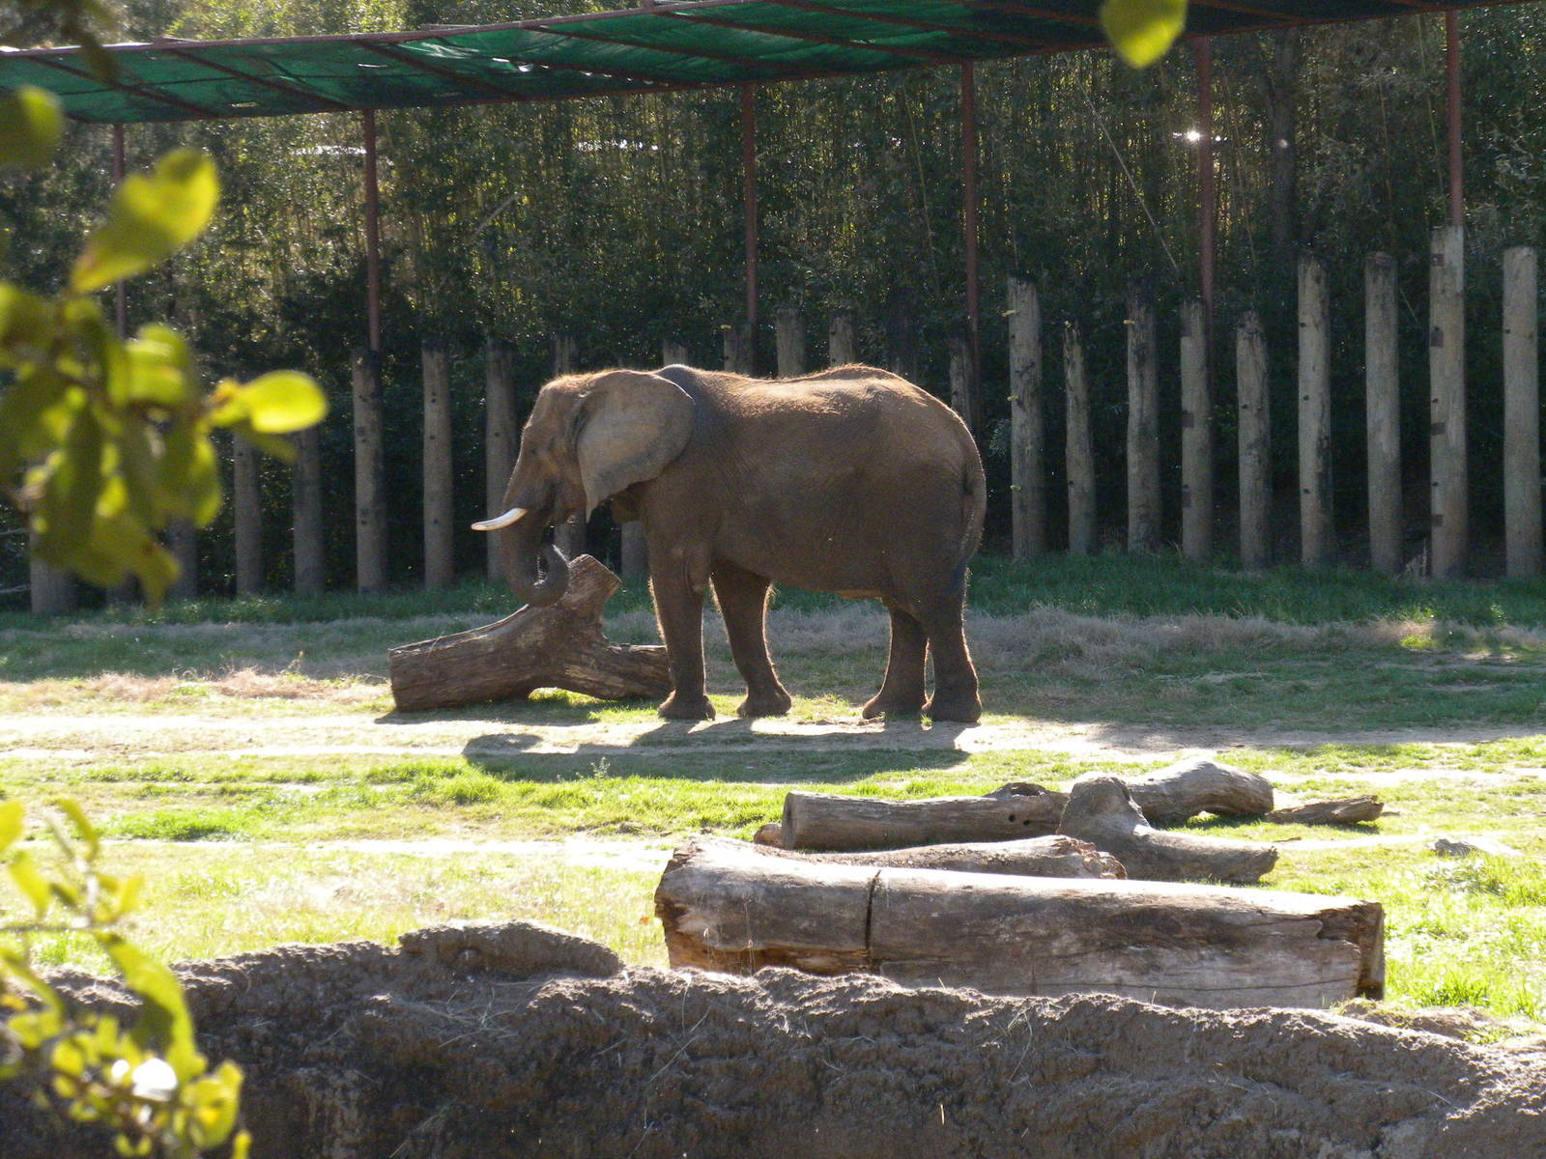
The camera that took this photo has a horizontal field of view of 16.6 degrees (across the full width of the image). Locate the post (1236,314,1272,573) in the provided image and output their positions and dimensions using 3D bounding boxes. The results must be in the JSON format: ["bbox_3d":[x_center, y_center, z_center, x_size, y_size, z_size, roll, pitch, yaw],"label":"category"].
[{"bbox_3d":[4.633,-1.347,51.204,0.320,2.500,0.320,-1,4,0],"label":"post"}]

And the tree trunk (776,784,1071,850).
[{"bbox_3d":[0.840,1.326,29.700,1.650,0.360,0.340,-1,3,0],"label":"tree trunk"}]

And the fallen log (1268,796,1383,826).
[{"bbox_3d":[3.273,1.372,31.494,0.700,0.160,0.190,-1,4,-3],"label":"fallen log"}]

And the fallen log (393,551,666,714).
[{"bbox_3d":[-1.791,0.399,39.500,2.120,1.130,0.750,-2,3,-7],"label":"fallen log"}]

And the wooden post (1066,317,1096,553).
[{"bbox_3d":[3.268,-1.496,56.500,0.280,2.500,0.280,-1,3,0],"label":"wooden post"}]

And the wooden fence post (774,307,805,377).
[{"bbox_3d":[0.189,-1.509,57.500,0.300,2.800,0.300,-1,3,0],"label":"wooden fence post"}]

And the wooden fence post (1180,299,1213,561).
[{"bbox_3d":[4.142,-1.419,52.003,0.300,2.540,0.300,-1,4,0],"label":"wooden fence post"}]

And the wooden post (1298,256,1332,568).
[{"bbox_3d":[5.504,-1.700,54.000,0.320,3.170,0.320,-1,3,0],"label":"wooden post"}]

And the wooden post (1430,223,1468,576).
[{"bbox_3d":[6.098,-1.598,48.000,0.327,3.185,0.327,-1,3,7],"label":"wooden post"}]

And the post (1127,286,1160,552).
[{"bbox_3d":[3.549,-1.536,51.000,0.307,2.550,0.307,-1,3,4],"label":"post"}]

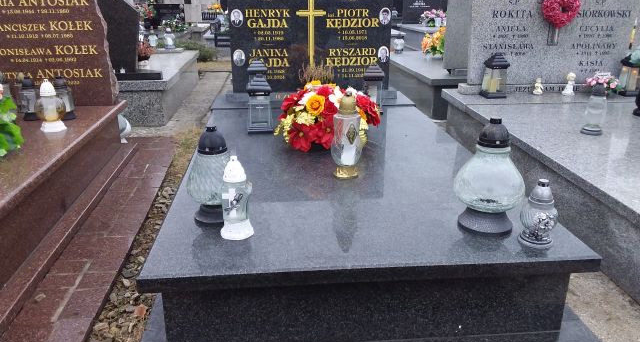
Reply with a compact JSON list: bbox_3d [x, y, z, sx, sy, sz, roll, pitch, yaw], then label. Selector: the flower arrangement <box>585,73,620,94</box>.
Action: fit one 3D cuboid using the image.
[{"bbox_3d":[2.151,-0.671,3.946,0.274,0.159,0.180,-1,20,-5],"label":"flower arrangement"}]

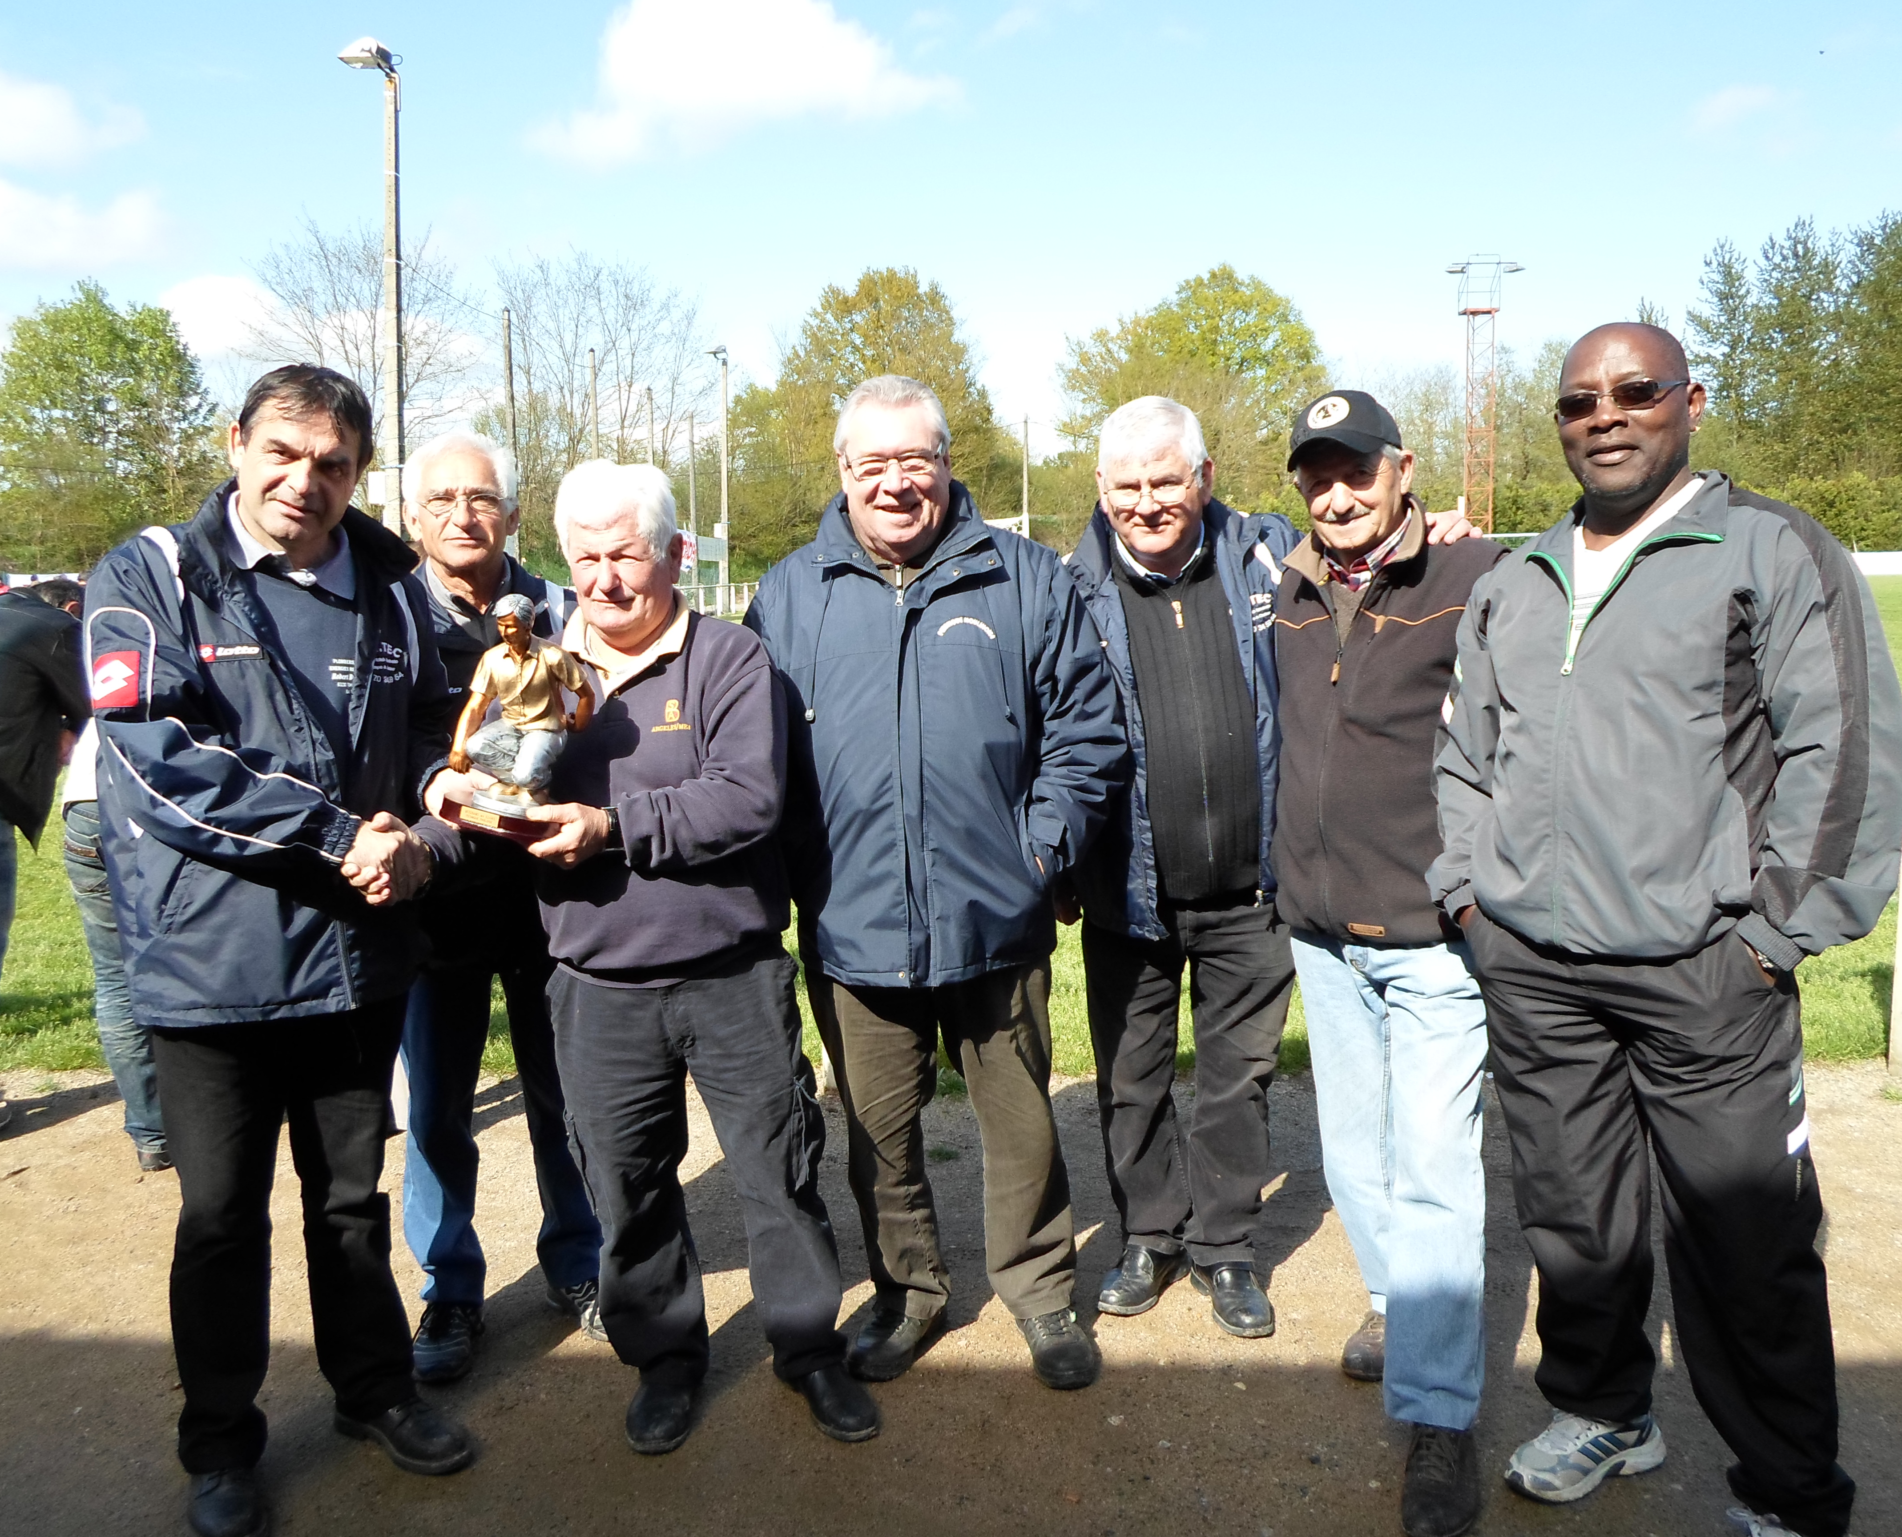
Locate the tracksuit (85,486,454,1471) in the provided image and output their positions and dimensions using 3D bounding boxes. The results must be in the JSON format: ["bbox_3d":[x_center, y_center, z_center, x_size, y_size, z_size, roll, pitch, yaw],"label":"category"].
[{"bbox_3d":[-1.063,0.335,2.397,0.570,1.530,0.440,-7,10,-34],"label":"tracksuit"}]

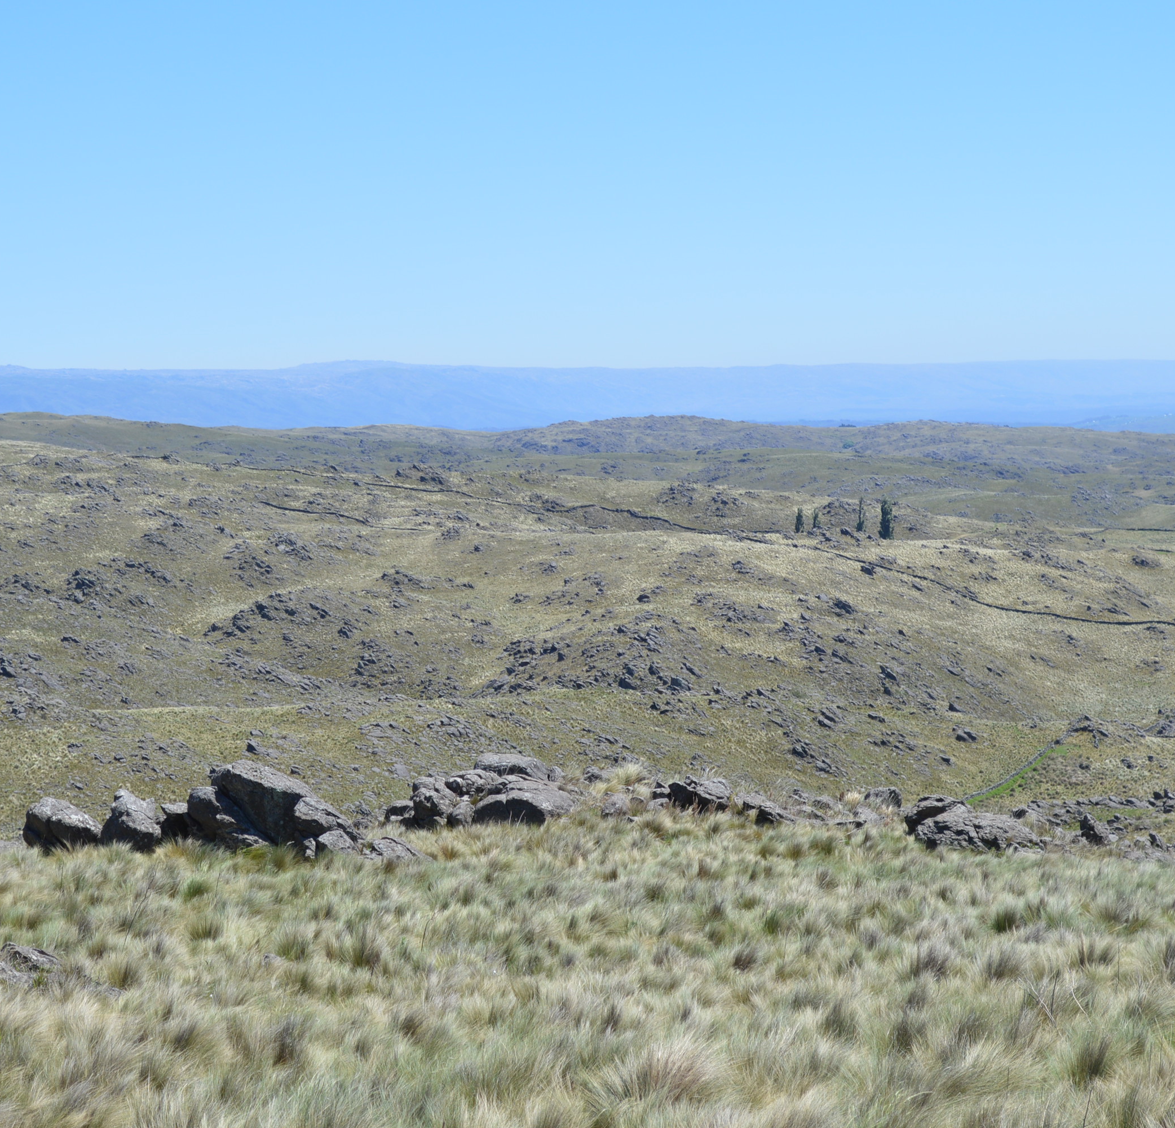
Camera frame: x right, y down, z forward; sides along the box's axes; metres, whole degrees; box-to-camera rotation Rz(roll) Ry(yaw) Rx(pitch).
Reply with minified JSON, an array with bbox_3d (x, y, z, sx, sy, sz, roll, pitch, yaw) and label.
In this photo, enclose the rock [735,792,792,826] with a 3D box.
[{"bbox_3d":[2.580,3.588,56.500,0.817,0.479,0.613,0,3,0],"label":"rock"}]

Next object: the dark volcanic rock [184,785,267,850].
[{"bbox_3d":[-4.631,3.254,49.500,1.033,0.812,0.878,0,3,0],"label":"dark volcanic rock"}]

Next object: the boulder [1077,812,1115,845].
[{"bbox_3d":[7.637,4.002,58.000,0.546,0.495,0.546,0,3,0],"label":"boulder"}]

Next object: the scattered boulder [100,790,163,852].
[{"bbox_3d":[-5.787,3.271,49.000,0.775,0.774,0.736,0,3,0],"label":"scattered boulder"}]

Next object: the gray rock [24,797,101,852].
[{"bbox_3d":[-6.747,3.347,49.500,0.983,0.690,0.835,0,3,0],"label":"gray rock"}]

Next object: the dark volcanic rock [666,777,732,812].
[{"bbox_3d":[1.707,3.494,58.500,0.964,0.534,0.723,0,3,0],"label":"dark volcanic rock"}]

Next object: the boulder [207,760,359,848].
[{"bbox_3d":[-3.940,3.098,50.000,1.884,1.087,1.319,0,3,0],"label":"boulder"}]

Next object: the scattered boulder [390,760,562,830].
[{"bbox_3d":[-1.615,3.354,56.000,2.431,0.967,1.750,0,3,0],"label":"scattered boulder"}]

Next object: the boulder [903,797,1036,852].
[{"bbox_3d":[5.043,3.440,51.000,1.733,0.714,1.213,0,3,0],"label":"boulder"}]

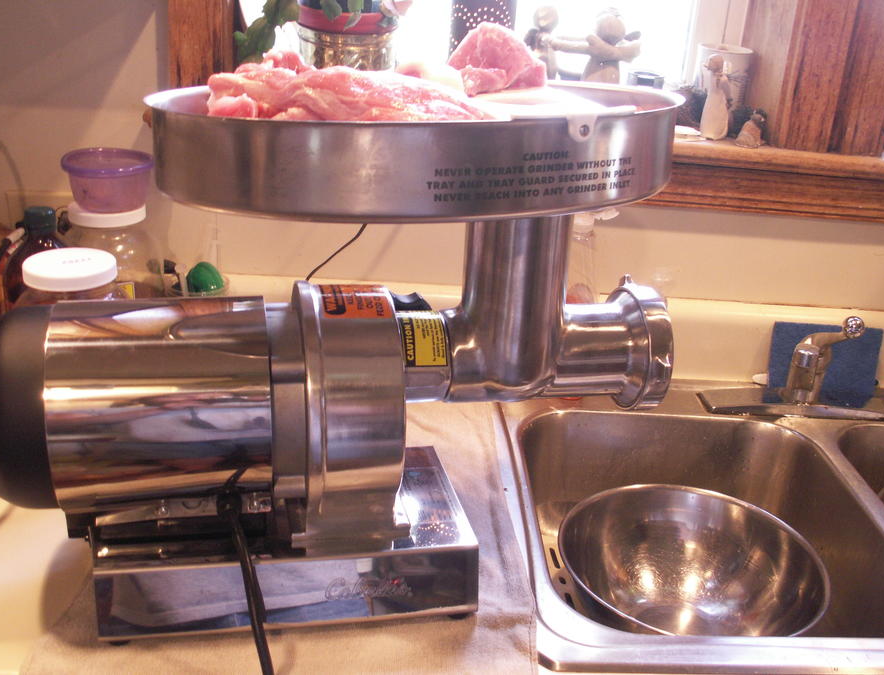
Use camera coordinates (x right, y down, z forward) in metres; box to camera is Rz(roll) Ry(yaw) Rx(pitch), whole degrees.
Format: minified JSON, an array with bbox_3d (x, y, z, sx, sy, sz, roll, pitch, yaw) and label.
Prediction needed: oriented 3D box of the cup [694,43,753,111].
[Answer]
[{"bbox_3d":[0.360,-0.321,1.184,0.070,0.102,0.070,4,22,-1],"label":"cup"}]

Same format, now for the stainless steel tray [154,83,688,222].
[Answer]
[{"bbox_3d":[-0.007,-0.141,0.646,0.384,0.059,0.230,-4,23,-16],"label":"stainless steel tray"}]

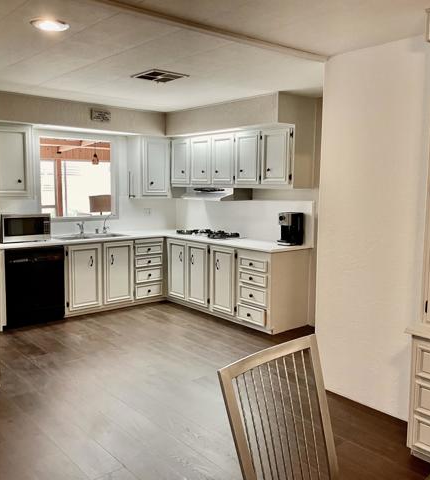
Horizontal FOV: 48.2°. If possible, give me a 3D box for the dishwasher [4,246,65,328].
[{"bbox_3d":[-2.061,0.473,5.287,0.606,0.845,0.586,-5,8,-40],"label":"dishwasher"}]

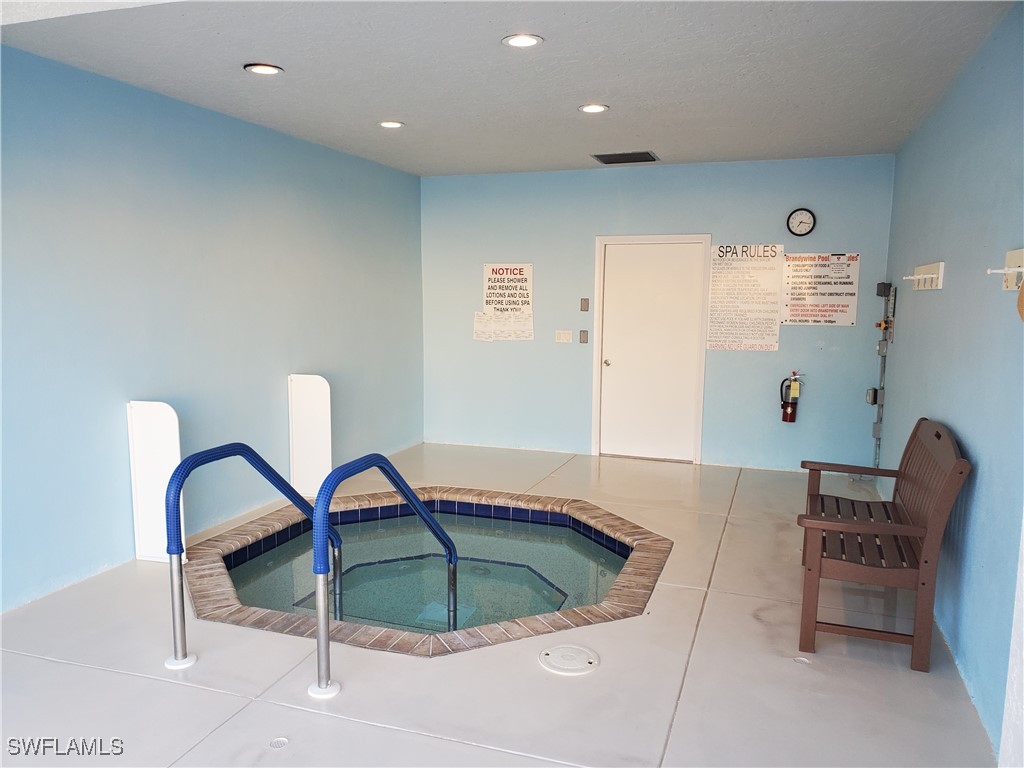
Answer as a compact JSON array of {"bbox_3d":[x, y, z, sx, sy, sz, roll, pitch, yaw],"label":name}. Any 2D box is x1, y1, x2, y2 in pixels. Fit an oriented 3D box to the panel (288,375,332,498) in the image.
[{"bbox_3d":[-1.530,0.407,5.907,0.362,0.949,0.035,2,7,16],"label":"panel"}]

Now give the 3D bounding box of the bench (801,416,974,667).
[{"bbox_3d":[1.771,0.666,3.836,0.648,0.994,1.185,3,8,21],"label":"bench"}]

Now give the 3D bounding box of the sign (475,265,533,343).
[{"bbox_3d":[-0.085,-0.799,7.657,0.623,0.773,0.020,3,7,19],"label":"sign"}]

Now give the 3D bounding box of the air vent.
[{"bbox_3d":[0.996,-1.952,6.664,0.542,0.030,0.542,3,7,19],"label":"air vent"}]

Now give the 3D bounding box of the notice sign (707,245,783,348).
[{"bbox_3d":[2.083,-0.767,6.879,0.618,0.939,0.020,3,7,19],"label":"notice sign"}]

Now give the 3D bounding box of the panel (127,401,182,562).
[{"bbox_3d":[-2.047,0.580,4.471,0.362,0.949,0.035,2,7,16],"label":"panel"}]

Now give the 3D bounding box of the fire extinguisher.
[{"bbox_3d":[2.462,0.119,6.766,0.181,0.457,0.151,3,7,19],"label":"fire extinguisher"}]

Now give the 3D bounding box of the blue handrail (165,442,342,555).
[{"bbox_3d":[-1.209,0.626,3.788,0.075,0.763,1.266,3,8,21],"label":"blue handrail"}]

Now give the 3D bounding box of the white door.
[{"bbox_3d":[1.290,-0.320,7.235,1.060,2.114,0.070,3,7,19],"label":"white door"}]

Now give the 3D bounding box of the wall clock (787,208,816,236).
[{"bbox_3d":[2.504,-1.393,6.642,0.237,0.237,0.040,3,7,19],"label":"wall clock"}]

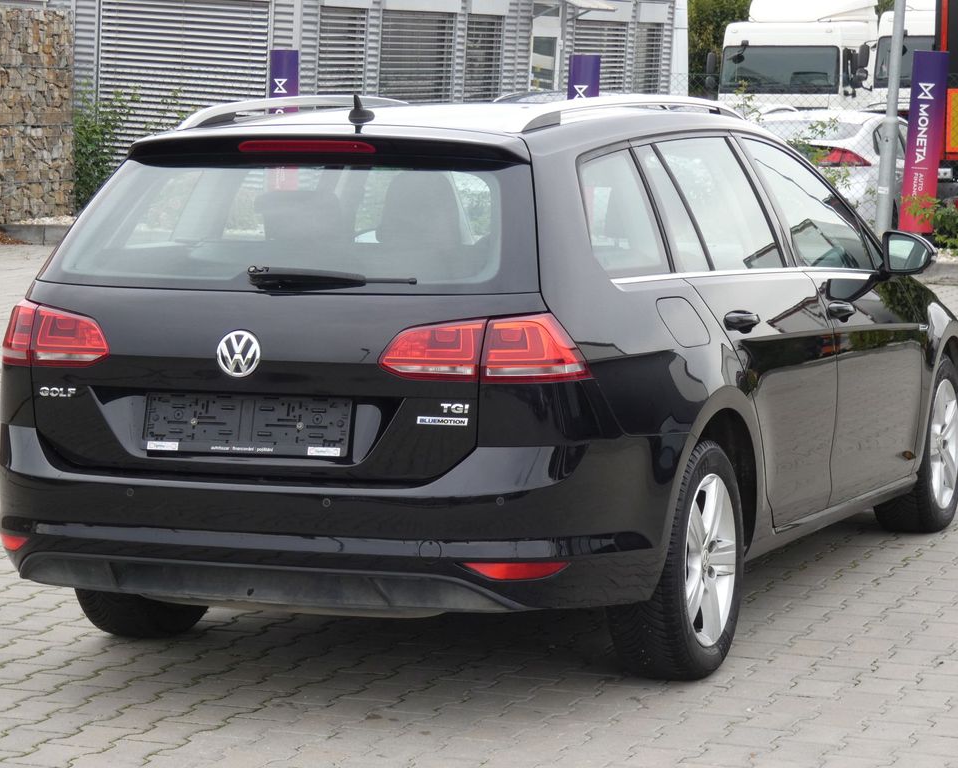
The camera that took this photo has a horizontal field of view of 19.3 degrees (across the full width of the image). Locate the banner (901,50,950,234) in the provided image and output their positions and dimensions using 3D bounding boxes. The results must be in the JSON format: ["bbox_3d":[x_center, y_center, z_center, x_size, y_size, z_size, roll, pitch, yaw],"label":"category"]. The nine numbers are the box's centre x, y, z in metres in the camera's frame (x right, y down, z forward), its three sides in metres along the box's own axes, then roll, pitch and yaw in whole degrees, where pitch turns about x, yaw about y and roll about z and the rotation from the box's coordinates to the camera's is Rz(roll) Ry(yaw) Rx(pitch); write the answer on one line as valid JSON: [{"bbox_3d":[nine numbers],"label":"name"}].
[{"bbox_3d":[3.689,-2.011,23.300,0.300,1.500,0.100,5,6,14],"label":"banner"}]

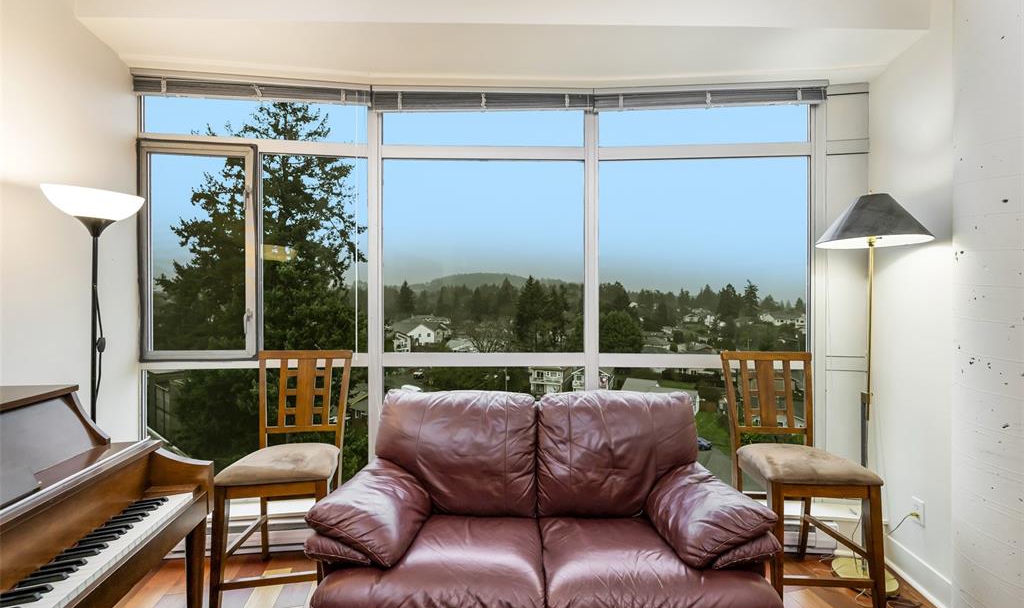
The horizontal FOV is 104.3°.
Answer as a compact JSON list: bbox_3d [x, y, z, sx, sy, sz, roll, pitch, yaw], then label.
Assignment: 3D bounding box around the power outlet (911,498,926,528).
[{"bbox_3d":[1.901,0.975,1.862,0.012,0.119,0.076,0,0,11],"label":"power outlet"}]

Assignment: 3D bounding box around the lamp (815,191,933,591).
[{"bbox_3d":[1.760,0.395,1.957,0.435,1.910,0.435,0,0,0],"label":"lamp"}]

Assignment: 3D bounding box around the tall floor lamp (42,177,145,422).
[{"bbox_3d":[-1.651,0.453,1.580,0.285,1.795,0.285,0,0,0],"label":"tall floor lamp"}]

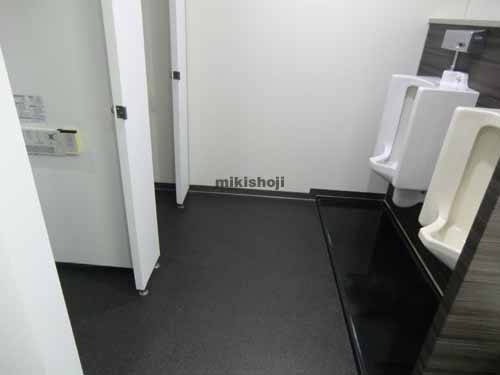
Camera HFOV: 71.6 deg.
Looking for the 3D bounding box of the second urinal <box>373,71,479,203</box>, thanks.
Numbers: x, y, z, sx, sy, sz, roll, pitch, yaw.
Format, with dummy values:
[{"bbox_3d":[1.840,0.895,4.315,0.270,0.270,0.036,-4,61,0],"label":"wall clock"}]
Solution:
[{"bbox_3d":[0.868,-0.227,1.948,0.347,0.720,0.405,5,27,1],"label":"second urinal"}]

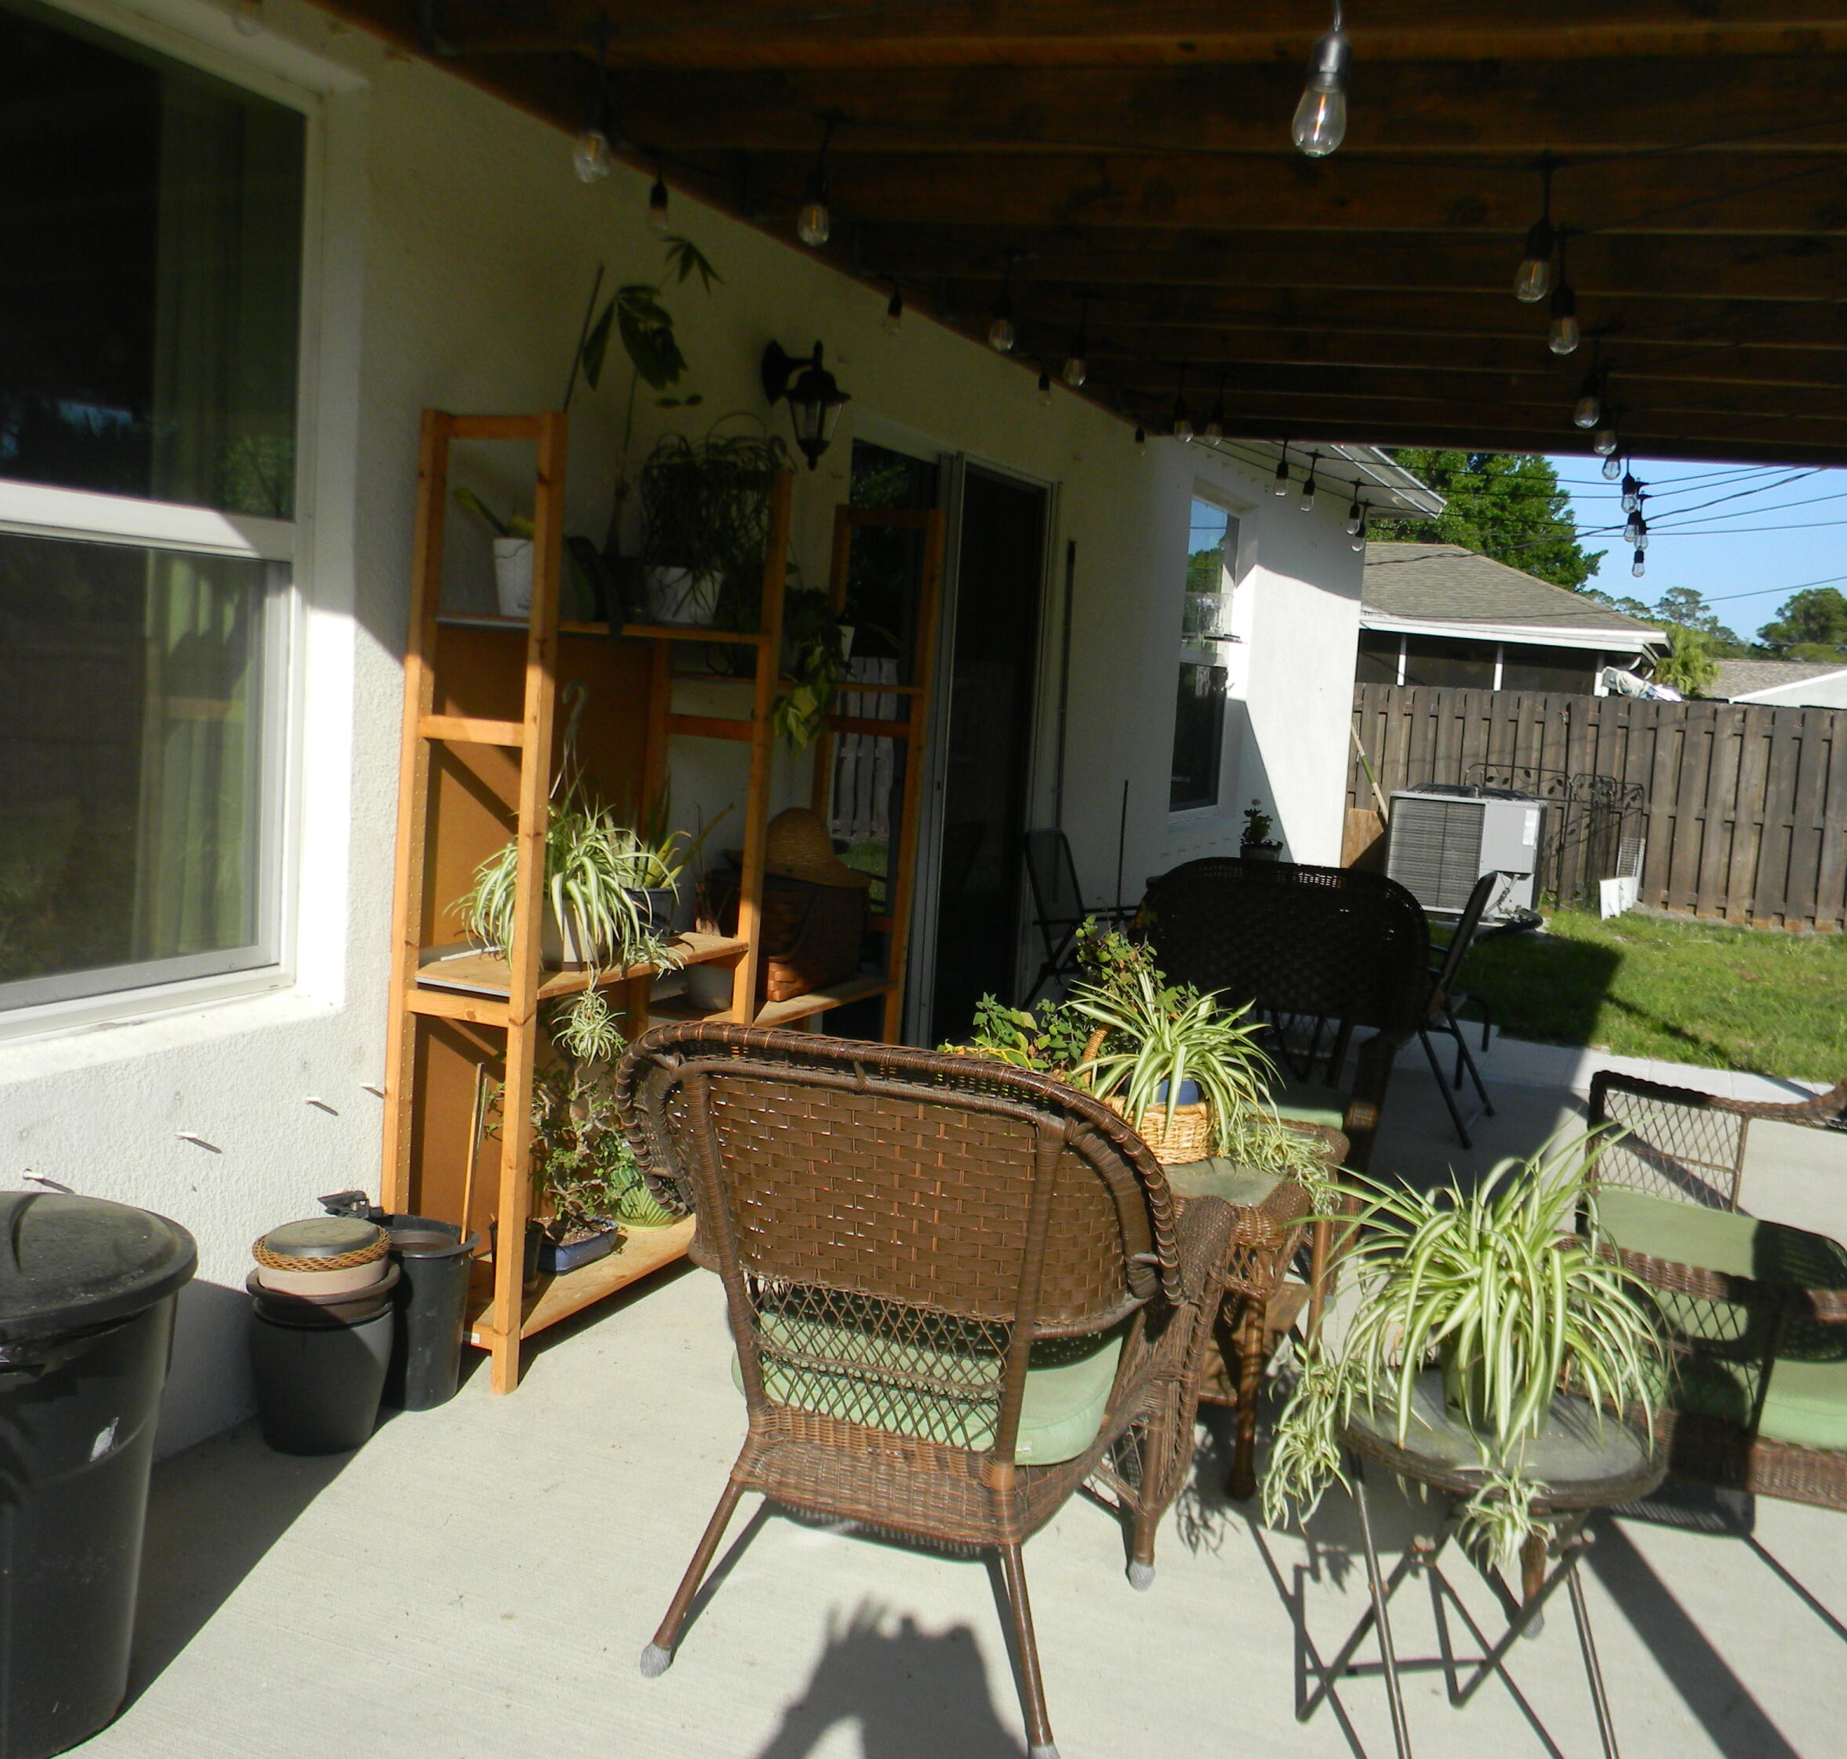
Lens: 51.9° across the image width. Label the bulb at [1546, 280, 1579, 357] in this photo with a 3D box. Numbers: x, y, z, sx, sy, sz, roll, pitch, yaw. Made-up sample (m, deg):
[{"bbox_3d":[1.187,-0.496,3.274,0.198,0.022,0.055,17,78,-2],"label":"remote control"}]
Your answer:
[{"bbox_3d":[1.001,-0.878,2.970,0.048,0.112,0.048,6,6,22],"label":"bulb"}]

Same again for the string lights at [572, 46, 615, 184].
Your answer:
[{"bbox_3d":[-0.421,-0.976,2.420,0.046,0.165,0.046,3,6,0],"label":"string lights"}]

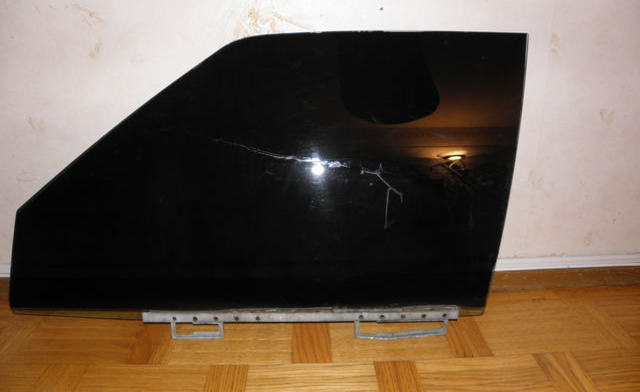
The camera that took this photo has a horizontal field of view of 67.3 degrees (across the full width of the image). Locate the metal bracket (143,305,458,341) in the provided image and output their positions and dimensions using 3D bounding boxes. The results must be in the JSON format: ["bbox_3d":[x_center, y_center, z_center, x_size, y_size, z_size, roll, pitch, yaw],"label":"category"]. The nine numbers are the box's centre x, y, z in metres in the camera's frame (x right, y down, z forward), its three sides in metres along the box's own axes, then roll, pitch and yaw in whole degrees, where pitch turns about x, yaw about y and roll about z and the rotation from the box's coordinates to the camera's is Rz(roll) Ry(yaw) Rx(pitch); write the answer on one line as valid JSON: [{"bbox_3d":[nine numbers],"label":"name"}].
[{"bbox_3d":[-0.034,0.219,0.830,0.540,0.057,0.030,-1,2,-1],"label":"metal bracket"}]

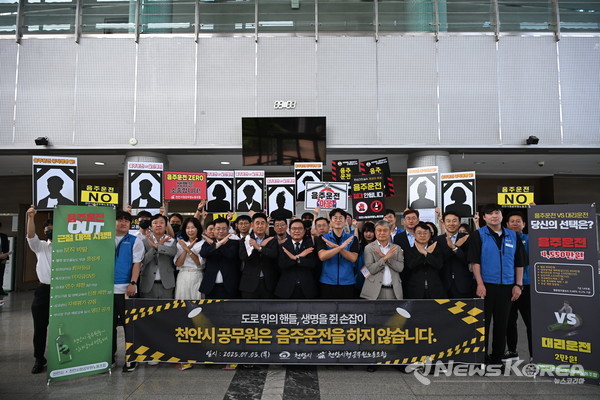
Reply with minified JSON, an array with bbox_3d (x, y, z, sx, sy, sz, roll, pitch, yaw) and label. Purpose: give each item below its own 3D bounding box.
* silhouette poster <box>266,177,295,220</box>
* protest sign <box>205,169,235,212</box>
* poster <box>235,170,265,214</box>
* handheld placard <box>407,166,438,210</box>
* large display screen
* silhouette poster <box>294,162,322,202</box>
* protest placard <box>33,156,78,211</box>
[{"bbox_3d":[-0.265,-0.020,5.678,0.420,0.594,0.015,-1,0,10],"label":"silhouette poster"},{"bbox_3d":[-1.155,-0.119,5.736,0.420,0.594,0.015,0,4,-6],"label":"protest sign"},{"bbox_3d":[-0.712,-0.119,5.697,0.420,0.594,0.015,0,-1,-3],"label":"poster"},{"bbox_3d":[1.757,-0.161,5.688,0.420,0.594,0.015,-3,8,8],"label":"handheld placard"},{"bbox_3d":[-0.271,-1.025,7.048,1.464,0.843,0.070,0,5,1],"label":"large display screen"},{"bbox_3d":[0.146,-0.264,5.902,0.420,0.594,0.015,-1,-12,-4],"label":"silhouette poster"},{"bbox_3d":[-2.696,-0.173,4.423,0.420,0.594,0.015,1,9,-22],"label":"protest placard"}]

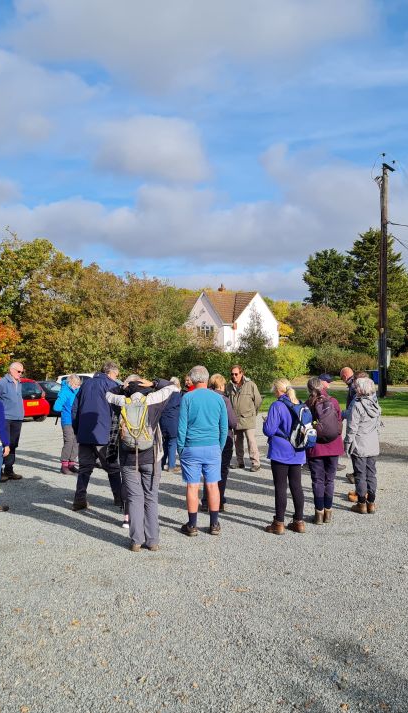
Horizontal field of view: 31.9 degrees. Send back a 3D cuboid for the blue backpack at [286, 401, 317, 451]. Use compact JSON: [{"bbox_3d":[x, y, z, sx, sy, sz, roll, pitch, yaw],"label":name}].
[{"bbox_3d":[1.025,0.718,7.430,0.240,0.510,0.300,-11,-8,41],"label":"blue backpack"}]

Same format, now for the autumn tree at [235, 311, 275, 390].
[{"bbox_3d":[3.319,-0.270,46.000,2.700,5.390,2.600,0,-1,0],"label":"autumn tree"}]

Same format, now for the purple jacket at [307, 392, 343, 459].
[{"bbox_3d":[1.356,0.773,8.000,0.480,0.730,0.320,0,-1,-18],"label":"purple jacket"}]

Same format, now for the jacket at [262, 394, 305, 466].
[{"bbox_3d":[0.863,0.782,7.650,0.470,0.740,0.340,1,-1,-43],"label":"jacket"}]

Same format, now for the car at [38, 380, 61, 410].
[{"bbox_3d":[-5.950,1.421,25.313,4.100,1.460,1.750,-1,-1,34],"label":"car"}]

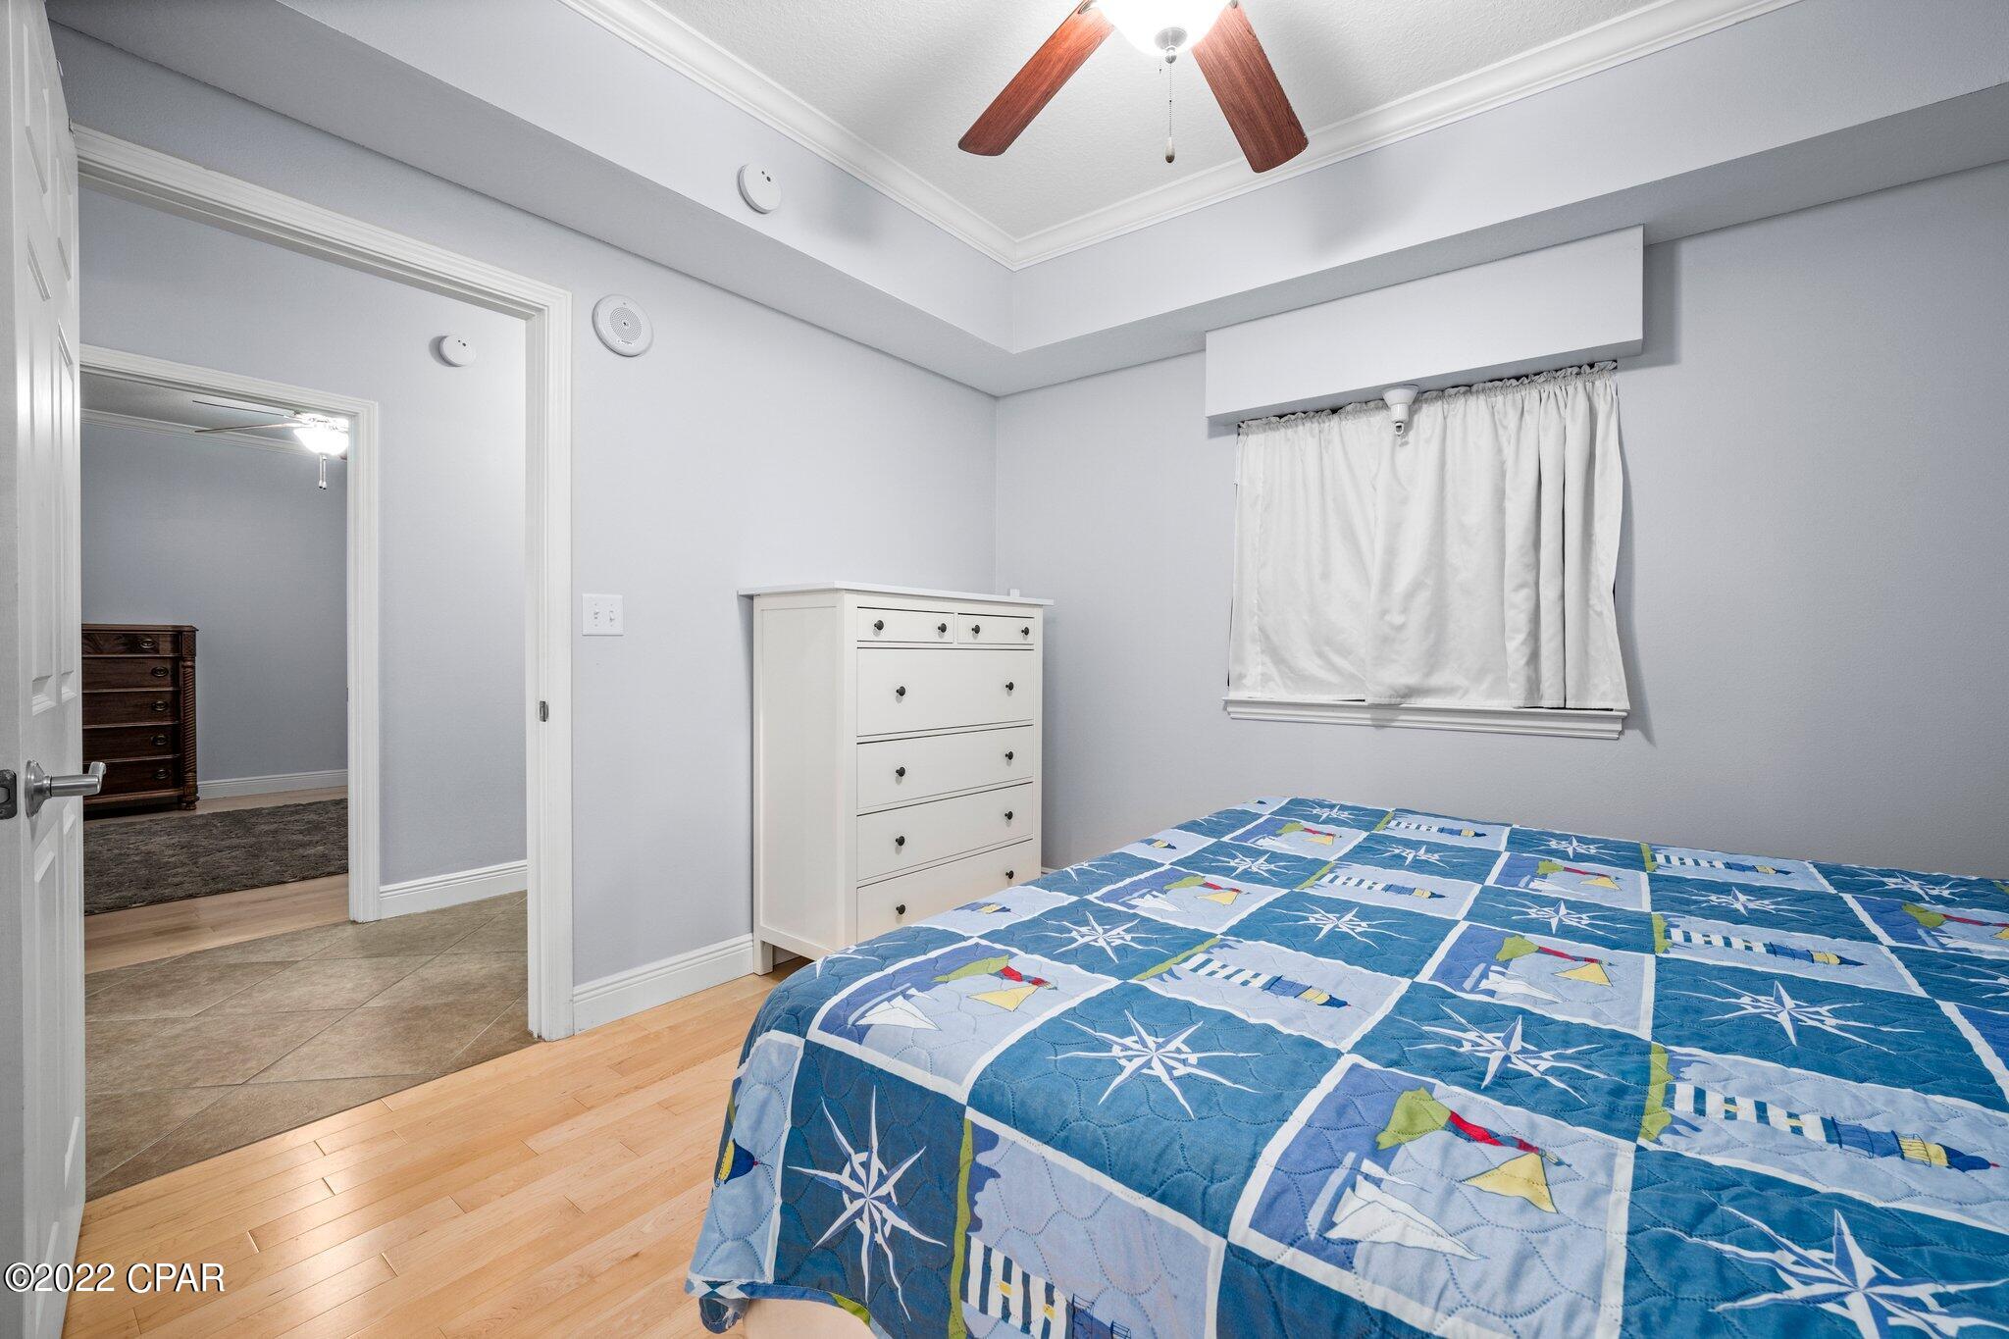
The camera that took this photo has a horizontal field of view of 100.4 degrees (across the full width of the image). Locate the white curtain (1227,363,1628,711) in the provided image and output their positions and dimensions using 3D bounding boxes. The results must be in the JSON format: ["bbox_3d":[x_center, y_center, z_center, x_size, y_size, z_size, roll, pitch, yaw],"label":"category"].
[{"bbox_3d":[1.322,-0.364,2.780,1.210,1.113,0.100,1,1,38],"label":"white curtain"}]

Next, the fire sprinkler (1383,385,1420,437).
[{"bbox_3d":[1.308,-0.843,2.760,0.116,0.155,0.116,1,1,38],"label":"fire sprinkler"}]

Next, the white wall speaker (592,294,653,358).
[{"bbox_3d":[-1.124,-1.014,2.473,0.033,0.172,0.172,1,1,38],"label":"white wall speaker"}]

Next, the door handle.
[{"bbox_3d":[-1.182,0.143,1.058,0.066,0.068,0.135,-1,2,-44],"label":"door handle"}]

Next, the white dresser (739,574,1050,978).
[{"bbox_3d":[-0.355,0.385,3.087,0.500,1.310,1.095,1,1,38],"label":"white dresser"}]

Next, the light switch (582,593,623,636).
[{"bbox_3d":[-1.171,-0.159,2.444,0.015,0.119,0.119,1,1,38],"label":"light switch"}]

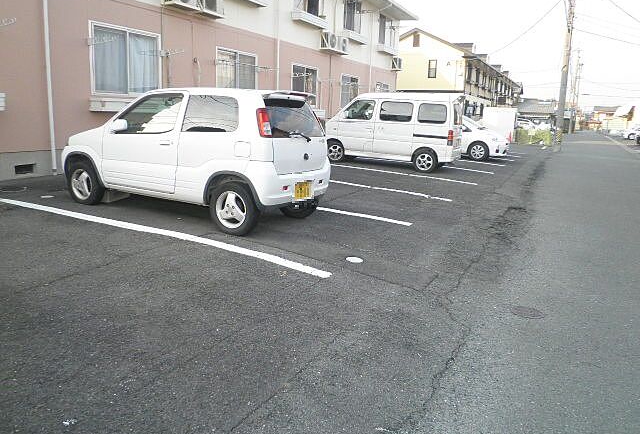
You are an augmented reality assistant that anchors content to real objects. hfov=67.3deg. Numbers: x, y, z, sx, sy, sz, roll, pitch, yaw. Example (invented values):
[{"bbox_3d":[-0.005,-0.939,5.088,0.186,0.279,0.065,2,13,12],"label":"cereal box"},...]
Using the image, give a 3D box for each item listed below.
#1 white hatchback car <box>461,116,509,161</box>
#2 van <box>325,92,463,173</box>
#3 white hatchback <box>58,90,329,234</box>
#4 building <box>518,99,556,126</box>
[{"bbox_3d":[4.344,-2.839,16.445,4.200,1.490,1.710,10,15,25],"label":"white hatchback car"},{"bbox_3d":[1.886,-2.306,12.692,3.395,1.880,1.475,9,14,23],"label":"van"},{"bbox_3d":[-1.606,-0.850,6.020,3.390,1.530,1.475,10,15,26],"label":"white hatchback"},{"bbox_3d":[28.292,-13.740,64.000,7.500,4.100,6.500,10,15,26],"label":"building"}]

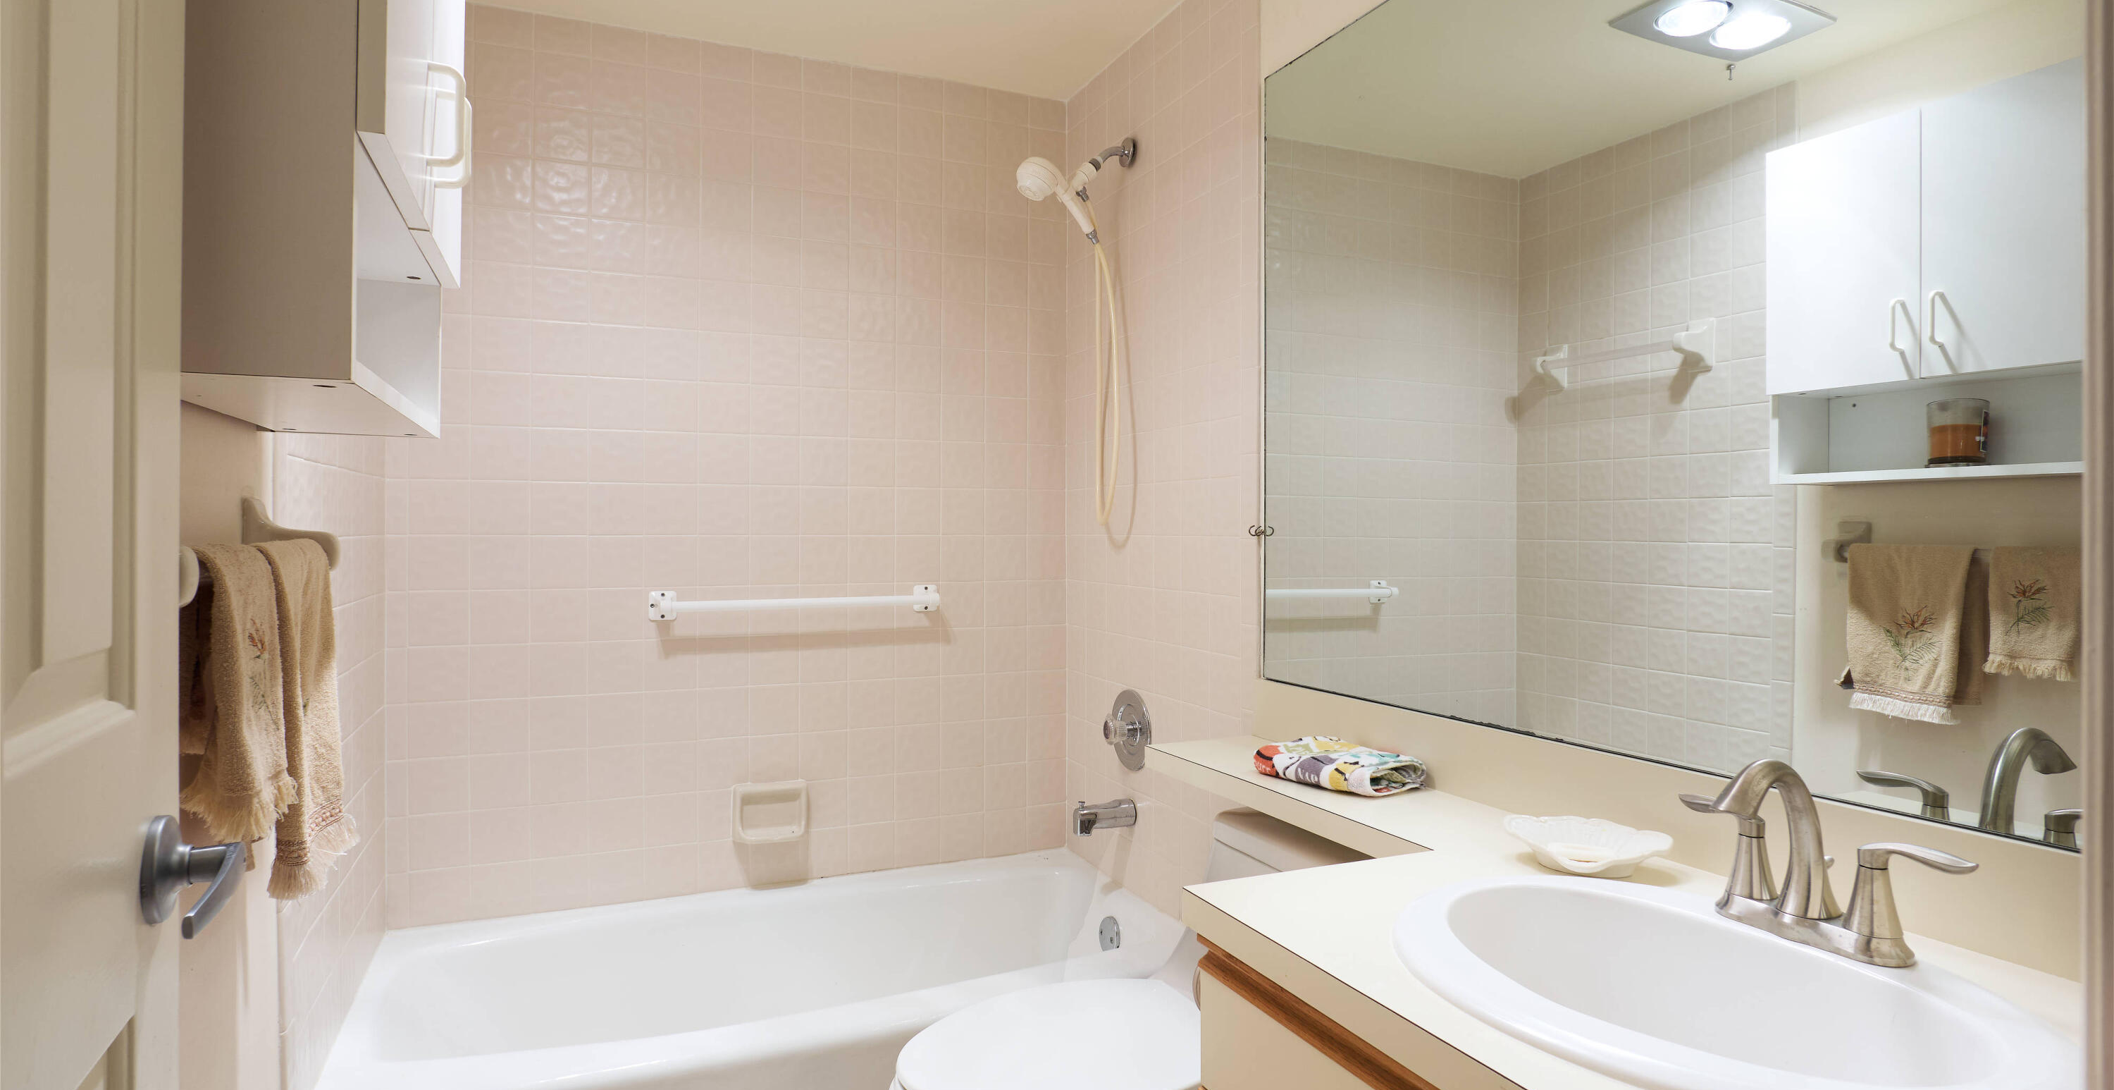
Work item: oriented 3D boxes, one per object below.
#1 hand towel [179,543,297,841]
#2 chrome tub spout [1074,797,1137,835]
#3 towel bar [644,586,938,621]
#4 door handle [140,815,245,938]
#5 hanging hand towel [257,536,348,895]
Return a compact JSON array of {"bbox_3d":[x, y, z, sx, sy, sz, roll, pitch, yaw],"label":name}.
[{"bbox_3d":[-0.737,0.128,0.988,0.067,0.259,0.157,0,0,-22],"label":"hand towel"},{"bbox_3d":[0.104,0.593,2.402,0.131,0.074,0.056,0,0,-22],"label":"chrome tub spout"},{"bbox_3d":[-0.570,0.129,2.477,0.649,0.065,0.078,0,0,-22],"label":"towel bar"},{"bbox_3d":[-0.502,0.198,0.638,0.055,0.066,0.161,0,0,-27],"label":"door handle"},{"bbox_3d":[-0.824,0.177,1.192,0.065,0.363,0.242,0,0,-22],"label":"hanging hand towel"}]

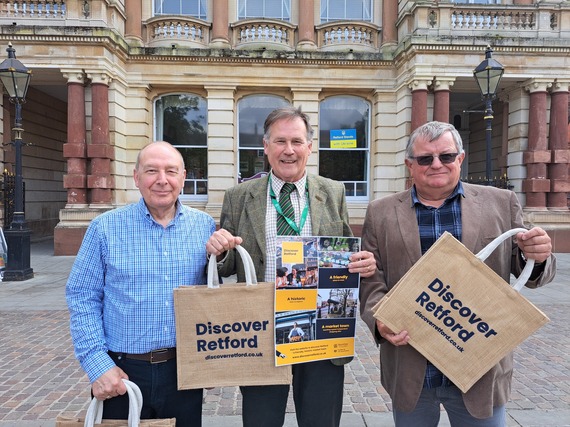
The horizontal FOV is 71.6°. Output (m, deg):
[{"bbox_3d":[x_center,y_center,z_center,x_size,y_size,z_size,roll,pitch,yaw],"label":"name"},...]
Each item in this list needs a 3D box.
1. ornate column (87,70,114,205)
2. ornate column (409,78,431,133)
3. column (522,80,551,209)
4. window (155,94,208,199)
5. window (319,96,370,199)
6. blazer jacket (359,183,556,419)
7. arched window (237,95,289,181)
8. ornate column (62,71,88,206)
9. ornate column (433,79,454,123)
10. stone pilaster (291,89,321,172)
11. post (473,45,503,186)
[{"bbox_3d":[-4.281,-1.683,9.220,0.530,3.100,0.530,1,3,-2],"label":"ornate column"},{"bbox_3d":[3.232,-1.617,9.539,0.530,3.100,0.530,1,3,-2],"label":"ornate column"},{"bbox_3d":[6.189,-1.591,9.665,0.530,3.100,0.530,1,3,-2],"label":"column"},{"bbox_3d":[-2.774,-1.747,10.513,1.370,2.850,0.220,1,3,-2],"label":"window"},{"bbox_3d":[1.642,-1.708,10.701,1.370,2.850,0.220,1,3,-2],"label":"window"},{"bbox_3d":[0.555,0.262,1.370,0.590,0.750,0.350,2,3,16],"label":"blazer jacket"},{"bbox_3d":[-0.581,-1.728,10.606,1.370,2.850,0.220,1,3,-2],"label":"arched window"},{"bbox_3d":[-4.850,-1.688,9.196,0.530,3.100,0.530,1,3,-2],"label":"ornate column"},{"bbox_3d":[3.772,-1.612,9.562,0.530,3.100,0.530,1,3,-2],"label":"ornate column"},{"bbox_3d":[0.545,-1.688,10.475,0.760,3.120,0.420,1,3,-2],"label":"stone pilaster"},{"bbox_3d":[3.579,-0.911,7.017,0.420,4.070,0.420,1,3,-2],"label":"post"}]

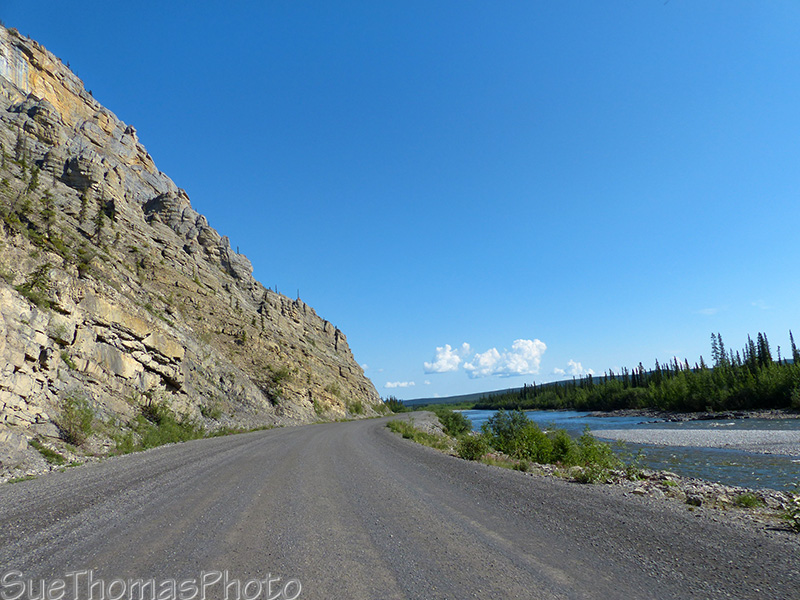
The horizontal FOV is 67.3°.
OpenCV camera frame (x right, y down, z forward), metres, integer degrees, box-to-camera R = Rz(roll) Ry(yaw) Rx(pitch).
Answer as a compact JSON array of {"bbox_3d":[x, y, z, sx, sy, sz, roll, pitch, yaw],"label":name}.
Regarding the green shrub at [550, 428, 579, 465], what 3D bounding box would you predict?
[{"bbox_3d":[3.833,3.425,14.000,0.720,0.870,0.700,0,-10,0],"label":"green shrub"}]

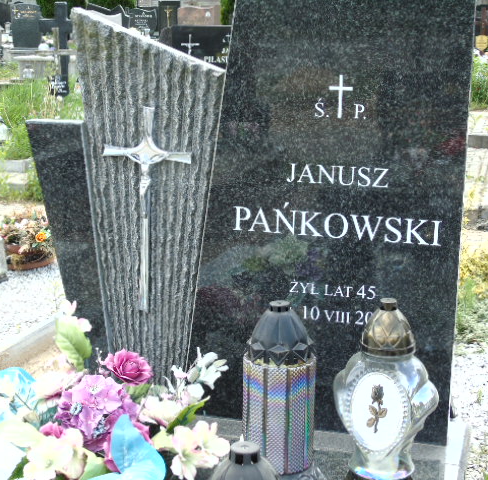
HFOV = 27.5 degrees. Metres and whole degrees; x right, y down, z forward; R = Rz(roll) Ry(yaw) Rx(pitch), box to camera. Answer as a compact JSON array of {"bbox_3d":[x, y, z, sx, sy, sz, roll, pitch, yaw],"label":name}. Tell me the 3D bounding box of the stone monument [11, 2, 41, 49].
[{"bbox_3d":[-3.934,-3.853,18.000,0.485,0.800,0.100,2,15,6],"label":"stone monument"}]

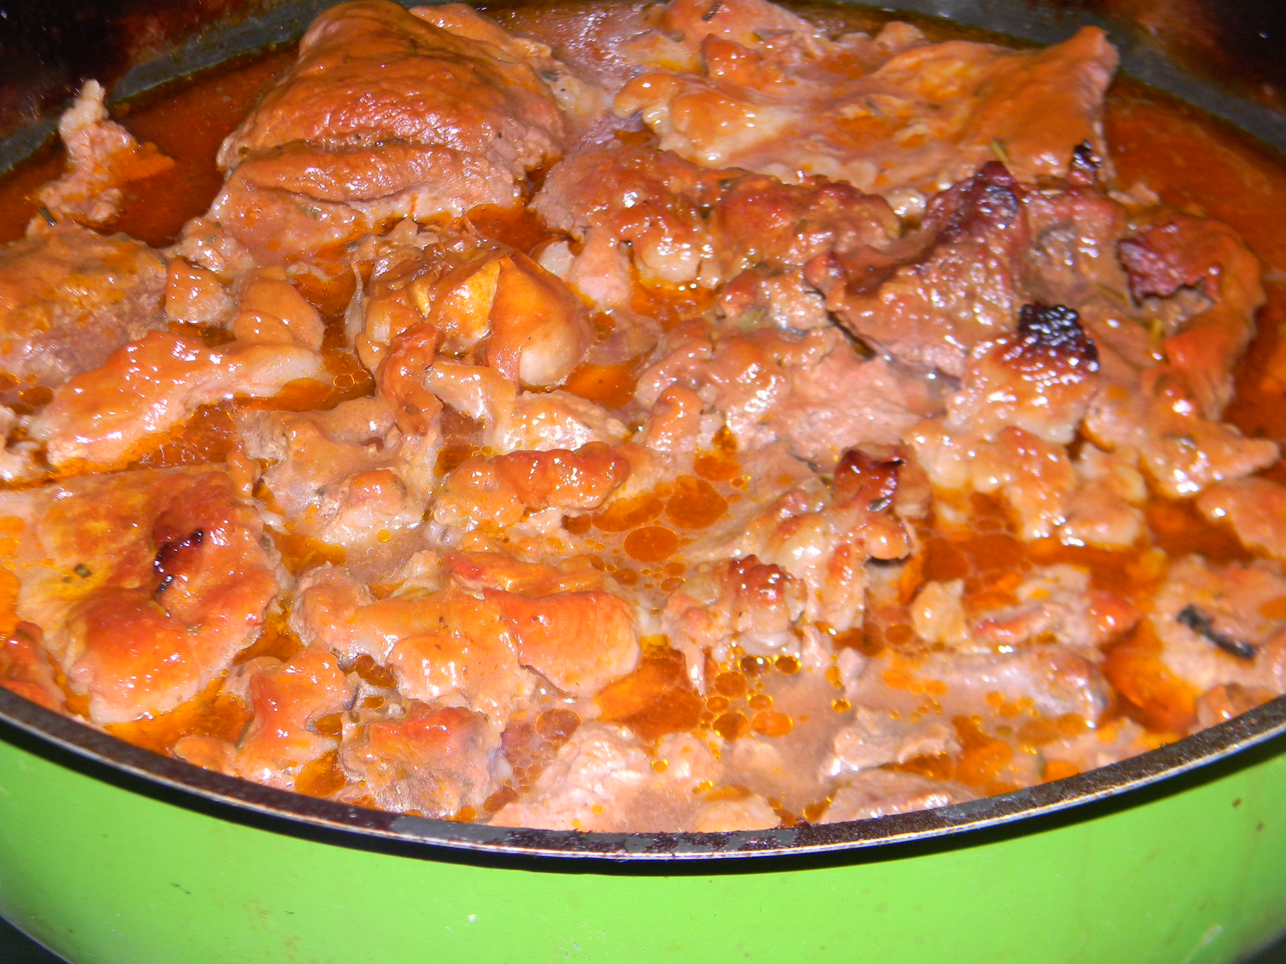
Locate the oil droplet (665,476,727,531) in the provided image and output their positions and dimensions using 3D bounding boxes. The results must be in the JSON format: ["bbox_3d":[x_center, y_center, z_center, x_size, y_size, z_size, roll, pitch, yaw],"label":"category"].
[{"bbox_3d":[0.009,0.003,0.400,0.010,0.002,0.012,0,40,0],"label":"oil droplet"}]

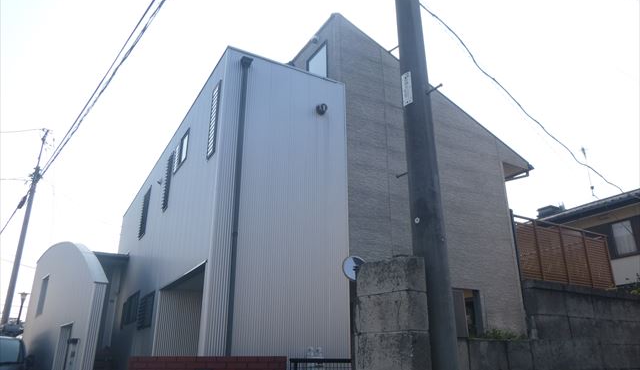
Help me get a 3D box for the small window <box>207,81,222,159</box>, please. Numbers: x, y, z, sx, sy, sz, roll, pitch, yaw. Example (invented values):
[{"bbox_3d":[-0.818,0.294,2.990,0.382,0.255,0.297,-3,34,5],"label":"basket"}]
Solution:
[{"bbox_3d":[-1.562,-0.966,6.824,0.100,1.176,0.390,12,-24,-28],"label":"small window"}]

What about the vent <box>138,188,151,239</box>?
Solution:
[{"bbox_3d":[-4.070,0.606,10.808,0.130,1.170,0.430,12,-24,-28],"label":"vent"}]

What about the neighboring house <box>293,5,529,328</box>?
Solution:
[{"bbox_3d":[0.813,1.719,11.428,5.054,7.351,7.000,11,-24,-27],"label":"neighboring house"}]

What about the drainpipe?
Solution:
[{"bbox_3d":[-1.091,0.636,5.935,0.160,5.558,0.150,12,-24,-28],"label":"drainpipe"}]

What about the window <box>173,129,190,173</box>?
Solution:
[{"bbox_3d":[-2.527,-0.619,8.470,0.100,0.579,0.800,12,-24,-28],"label":"window"}]

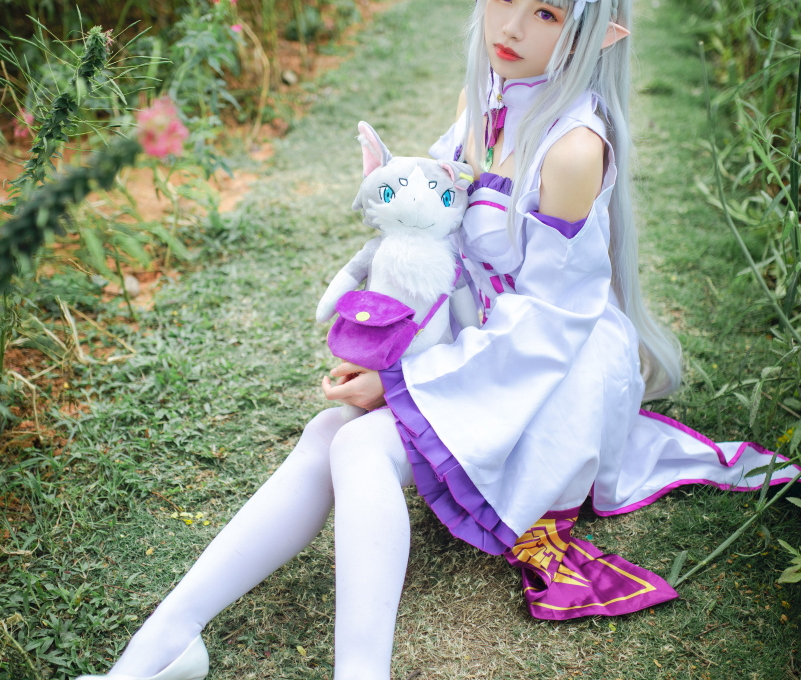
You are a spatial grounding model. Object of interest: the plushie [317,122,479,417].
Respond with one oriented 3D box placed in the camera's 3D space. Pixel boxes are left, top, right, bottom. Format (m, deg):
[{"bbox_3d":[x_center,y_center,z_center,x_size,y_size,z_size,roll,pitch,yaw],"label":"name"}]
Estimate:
[{"bbox_3d":[-0.004,-0.090,1.530,0.210,0.385,0.170,3,22,5],"label":"plushie"}]

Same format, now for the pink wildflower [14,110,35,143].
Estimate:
[{"bbox_3d":[-0.840,-0.476,2.600,0.055,0.065,0.055,-10,32,-16],"label":"pink wildflower"}]

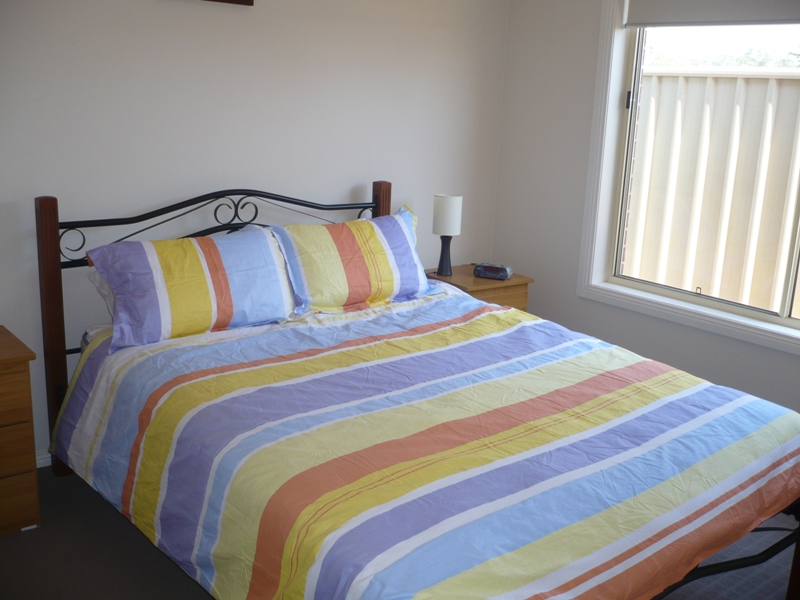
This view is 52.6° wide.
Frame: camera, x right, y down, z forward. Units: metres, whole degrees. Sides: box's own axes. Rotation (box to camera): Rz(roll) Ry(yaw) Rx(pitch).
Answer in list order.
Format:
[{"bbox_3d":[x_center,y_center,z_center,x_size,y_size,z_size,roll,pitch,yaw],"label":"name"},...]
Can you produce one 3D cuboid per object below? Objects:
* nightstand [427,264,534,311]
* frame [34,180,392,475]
[{"bbox_3d":[0.359,0.173,4.188,0.452,0.615,0.416,-9,18,-38],"label":"nightstand"},{"bbox_3d":[-0.701,0.052,3.515,1.596,1.086,0.071,-9,18,-38],"label":"frame"}]

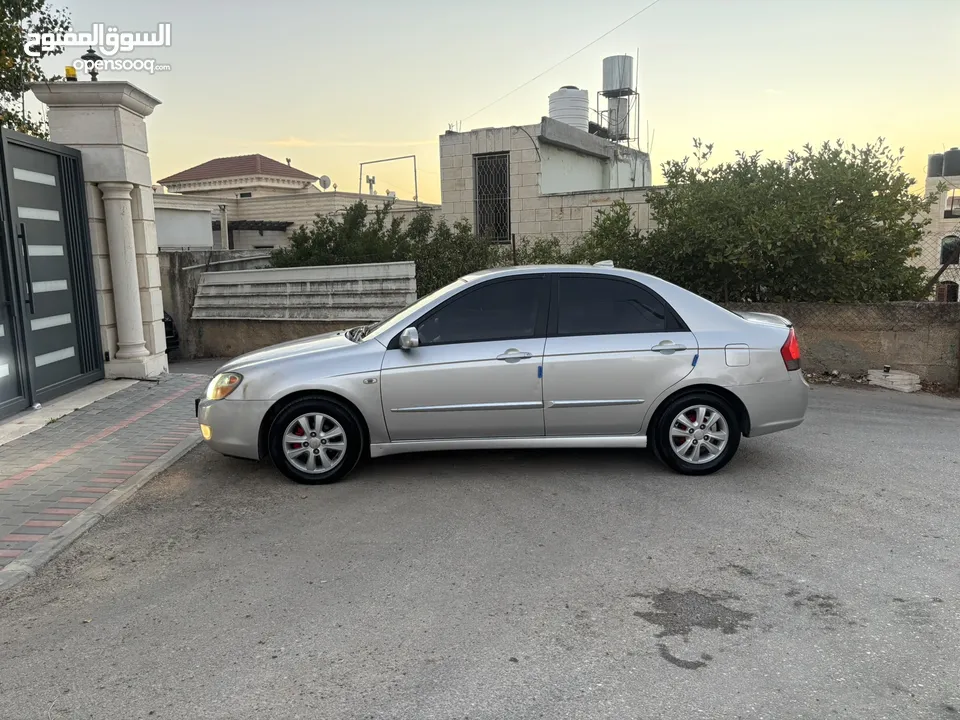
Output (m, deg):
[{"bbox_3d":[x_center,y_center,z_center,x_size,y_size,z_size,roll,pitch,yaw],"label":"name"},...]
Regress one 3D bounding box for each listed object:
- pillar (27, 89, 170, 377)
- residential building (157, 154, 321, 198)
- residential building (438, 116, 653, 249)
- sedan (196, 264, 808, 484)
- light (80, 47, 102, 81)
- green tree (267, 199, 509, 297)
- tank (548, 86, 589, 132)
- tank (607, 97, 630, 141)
[{"bbox_3d":[-4.370,-1.454,8.610,1.020,3.310,1.020,-2,9,-4],"label":"pillar"},{"bbox_3d":[-15.342,-11.195,46.000,9.000,4.600,5.600,3,10,28],"label":"residential building"},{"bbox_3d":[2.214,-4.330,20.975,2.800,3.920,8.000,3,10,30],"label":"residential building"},{"bbox_3d":[0.186,-0.005,5.580,4.480,1.470,1.740,0,7,-7],"label":"sedan"},{"bbox_3d":[-4.445,-3.358,8.250,0.250,0.460,0.250,-2,9,0],"label":"light"},{"bbox_3d":[-1.485,-1.765,11.700,3.700,1.850,2.400,-2,9,0],"label":"green tree"},{"bbox_3d":[2.320,-6.539,18.900,1.050,1.300,1.050,-2,9,0],"label":"tank"},{"bbox_3d":[4.115,-7.215,21.500,0.560,1.150,0.560,-2,9,0],"label":"tank"}]

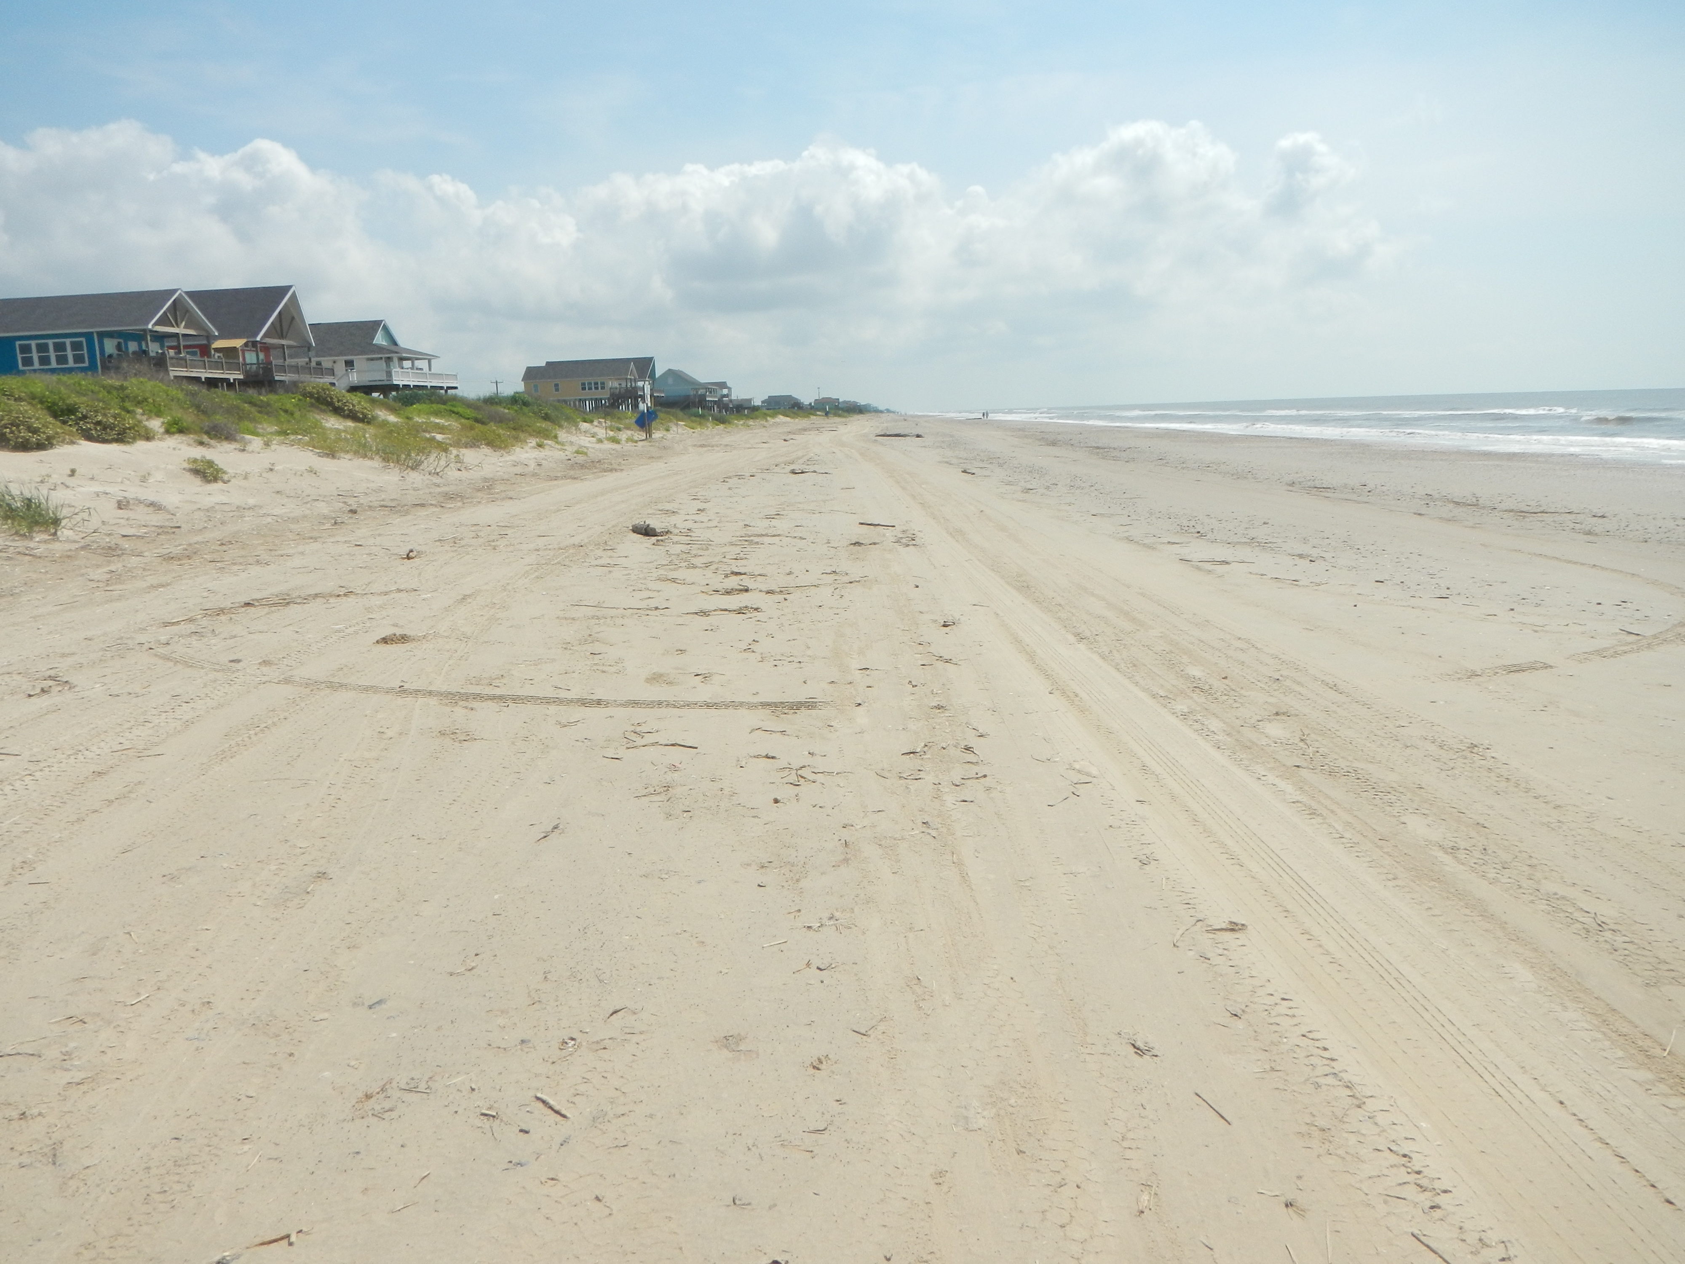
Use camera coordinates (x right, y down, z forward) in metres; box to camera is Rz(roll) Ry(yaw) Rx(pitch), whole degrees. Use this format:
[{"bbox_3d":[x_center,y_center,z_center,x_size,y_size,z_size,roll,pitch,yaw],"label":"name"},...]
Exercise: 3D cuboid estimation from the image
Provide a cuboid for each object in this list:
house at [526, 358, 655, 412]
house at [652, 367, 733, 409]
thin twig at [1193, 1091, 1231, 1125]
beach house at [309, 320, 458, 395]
[{"bbox_3d":[-39.039,-38.128,212.791,19.800,8.300,8.800,-1,9,5],"label":"house"},{"bbox_3d":[-29.374,-44.628,252.566,14.000,8.000,12.000,-1,9,5],"label":"house"},{"bbox_3d":[0.830,1.066,3.058,0.006,0.006,0.152,-5,9,-15],"label":"thin twig"},{"bbox_3d":[-43.976,-23.304,120.008,14.500,7.900,13.000,-1,9,5],"label":"beach house"}]

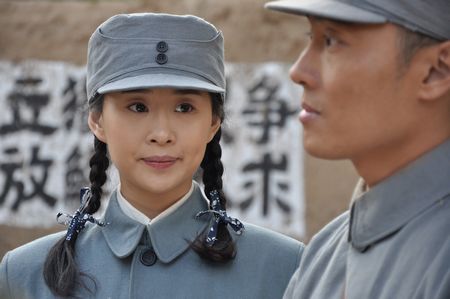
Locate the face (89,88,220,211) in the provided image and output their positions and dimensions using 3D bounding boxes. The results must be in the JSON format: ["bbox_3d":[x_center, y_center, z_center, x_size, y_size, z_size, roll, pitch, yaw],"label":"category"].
[{"bbox_3d":[-0.095,0.000,2.640,0.177,0.162,0.150,0,-2,-7],"label":"face"}]

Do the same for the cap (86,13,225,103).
[{"bbox_3d":[-0.095,-0.124,2.660,0.187,0.110,0.240,0,-3,-7],"label":"cap"}]

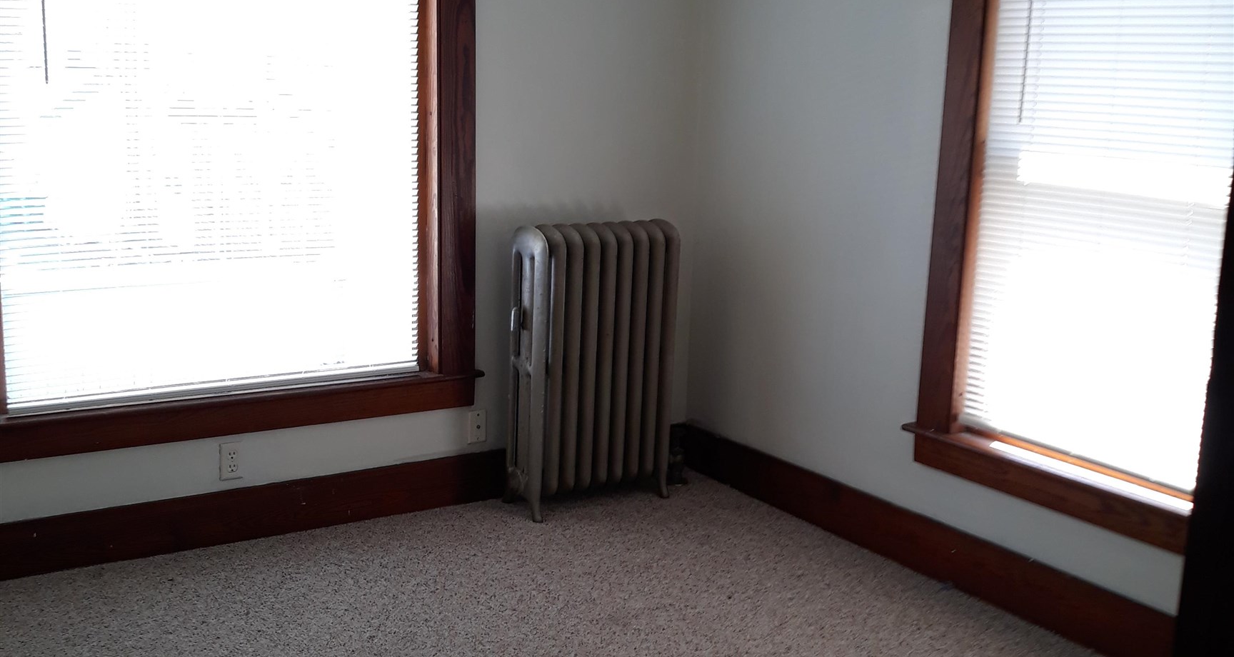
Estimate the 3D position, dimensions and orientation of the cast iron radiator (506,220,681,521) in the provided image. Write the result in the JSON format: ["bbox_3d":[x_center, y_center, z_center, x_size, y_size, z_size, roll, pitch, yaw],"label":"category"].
[{"bbox_3d":[-0.088,0.123,4.498,0.560,0.957,0.222,-5,13,-32],"label":"cast iron radiator"}]

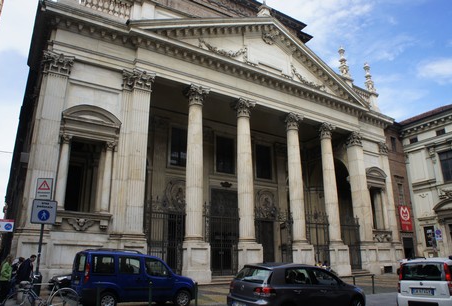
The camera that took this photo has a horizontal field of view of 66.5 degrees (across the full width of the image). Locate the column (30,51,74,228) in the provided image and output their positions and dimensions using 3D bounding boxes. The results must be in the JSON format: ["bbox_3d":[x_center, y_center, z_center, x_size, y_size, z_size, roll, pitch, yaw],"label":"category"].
[{"bbox_3d":[-11.462,-1.046,22.157,1.591,12.262,0.889,10,-21,-31],"label":"column"}]

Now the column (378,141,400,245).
[{"bbox_3d":[19.394,4.599,41.236,1.568,12.369,1.006,10,-21,-31],"label":"column"}]

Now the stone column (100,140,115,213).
[{"bbox_3d":[-7.951,1.590,23.150,0.655,5.008,0.632,10,-21,-31],"label":"stone column"}]

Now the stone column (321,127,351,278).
[{"bbox_3d":[10.727,4.469,34.870,1.849,15.633,1.755,10,-21,-31],"label":"stone column"}]

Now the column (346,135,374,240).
[{"bbox_3d":[14.687,3.687,37.973,1.638,12.369,1.451,10,-21,-31],"label":"column"}]

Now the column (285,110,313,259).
[{"bbox_3d":[6.690,3.722,32.351,1.849,15.598,1.755,10,-21,-31],"label":"column"}]

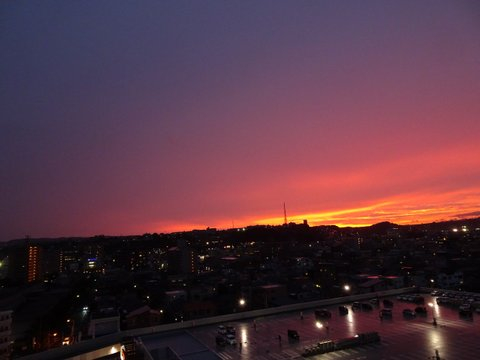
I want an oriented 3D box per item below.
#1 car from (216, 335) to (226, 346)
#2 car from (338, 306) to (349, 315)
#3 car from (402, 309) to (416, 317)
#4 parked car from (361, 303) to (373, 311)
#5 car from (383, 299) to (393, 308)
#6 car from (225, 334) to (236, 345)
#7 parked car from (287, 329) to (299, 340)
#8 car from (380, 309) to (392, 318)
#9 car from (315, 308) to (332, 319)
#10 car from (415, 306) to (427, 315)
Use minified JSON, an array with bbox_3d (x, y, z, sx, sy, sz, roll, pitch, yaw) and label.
[{"bbox_3d":[-5.380,45.480,94.320,1.680,1.550,4.000,1,-11,-26],"label":"car"},{"bbox_3d":[37.930,47.750,122.290,1.630,1.600,3.800,1,-11,-26],"label":"car"},{"bbox_3d":[57.560,45.080,113.090,1.720,1.500,4.300,1,-11,-26],"label":"car"},{"bbox_3d":[47.830,47.790,125.750,1.700,1.550,4.100,1,-11,-26],"label":"parked car"},{"bbox_3d":[57.750,47.950,130.000,1.650,1.550,3.900,1,-11,-26],"label":"car"},{"bbox_3d":[-2.660,45.410,94.680,1.700,1.500,4.200,1,-11,-26],"label":"car"},{"bbox_3d":[15.320,44.600,96.350,1.620,1.620,3.800,1,-11,-26],"label":"parked car"},{"bbox_3d":[50.810,45.770,115.110,1.650,1.600,3.900,1,-11,-26],"label":"car"},{"bbox_3d":[29.830,47.690,119.270,1.800,1.620,4.800,1,-11,-26],"label":"car"},{"bbox_3d":[62.290,45.120,114.920,1.700,1.500,4.100,1,-11,-26],"label":"car"}]

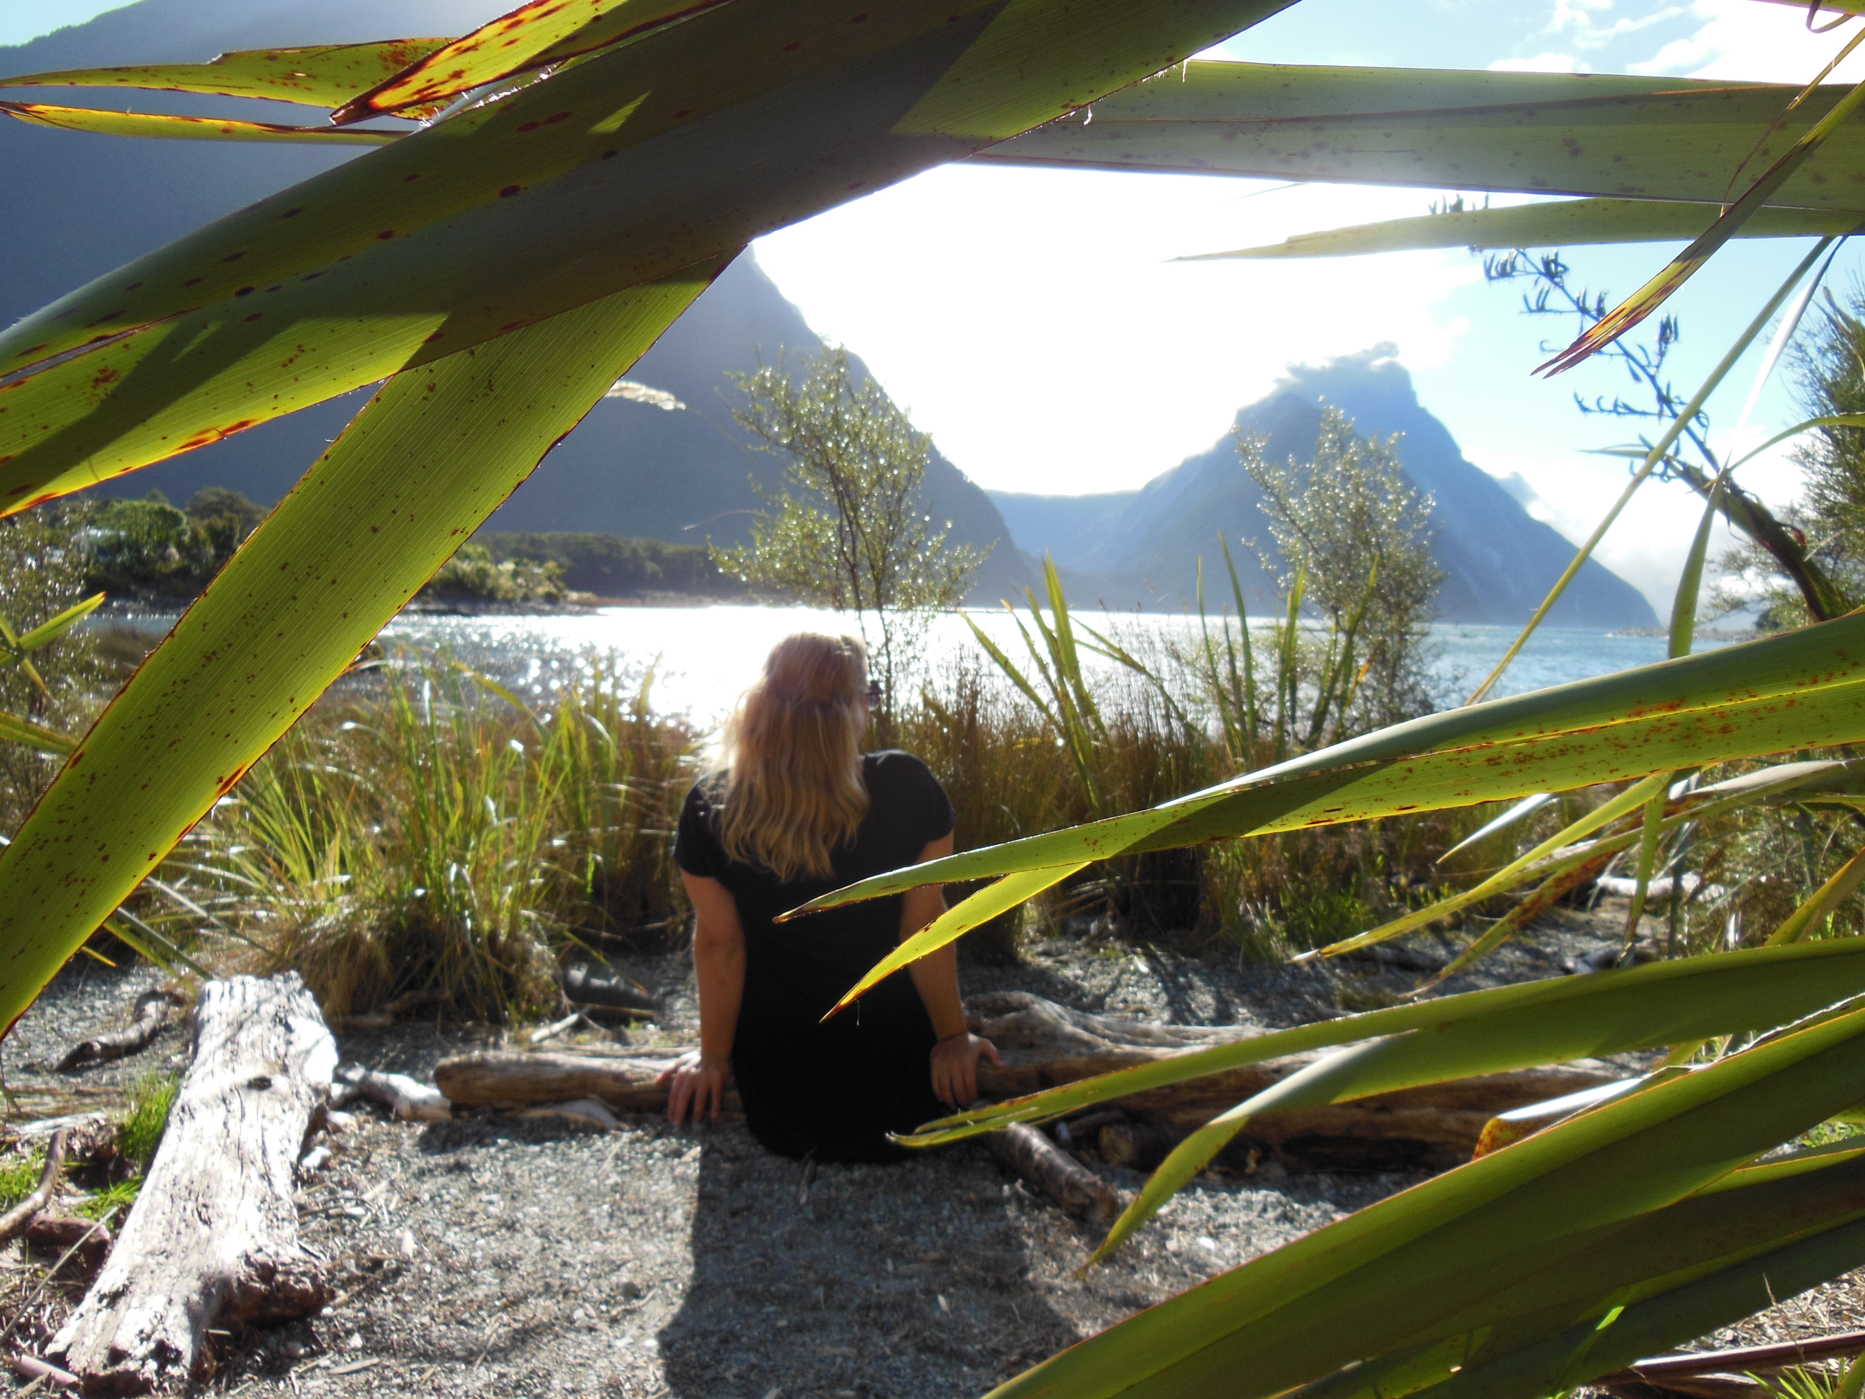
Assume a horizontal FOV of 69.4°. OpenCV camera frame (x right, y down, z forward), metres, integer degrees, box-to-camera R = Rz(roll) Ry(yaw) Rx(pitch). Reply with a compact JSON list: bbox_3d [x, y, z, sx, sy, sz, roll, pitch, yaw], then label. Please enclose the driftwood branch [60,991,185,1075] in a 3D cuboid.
[{"bbox_3d":[-1.653,0.670,2.772,0.100,0.070,0.350,2,4,6],"label":"driftwood branch"}]

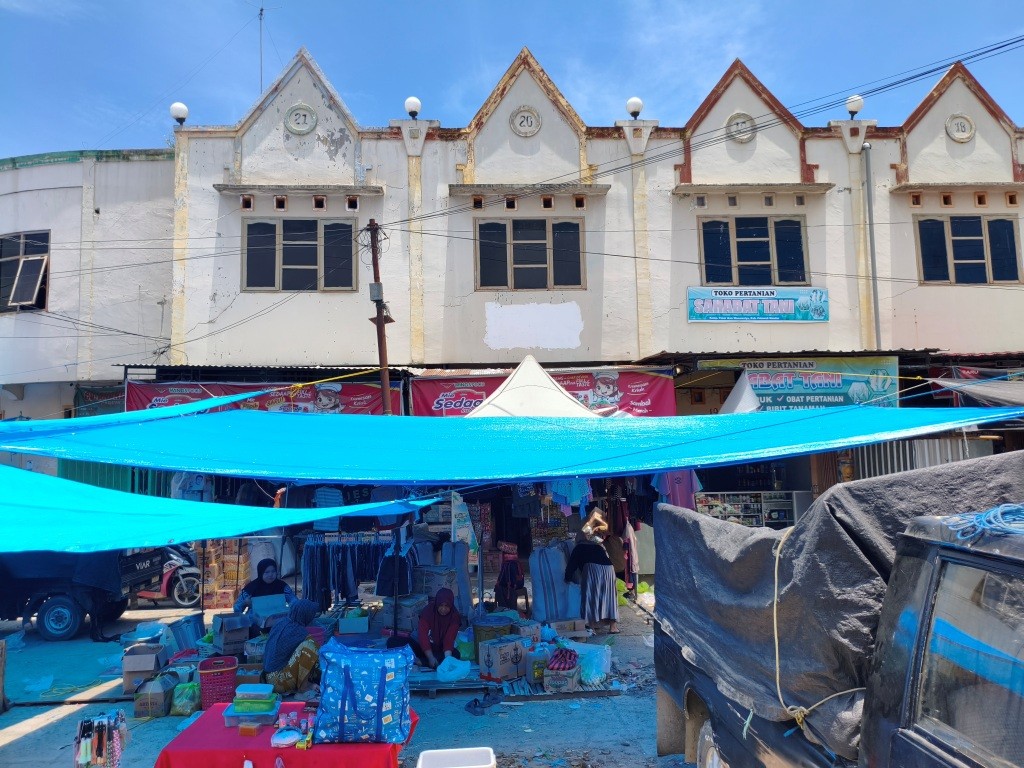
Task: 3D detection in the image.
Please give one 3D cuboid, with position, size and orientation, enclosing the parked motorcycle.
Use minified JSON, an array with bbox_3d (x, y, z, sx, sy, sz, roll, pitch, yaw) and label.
[{"bbox_3d":[-5.441,2.808,11.417,1.870,1.100,0.680,-1,-6,-3],"label":"parked motorcycle"}]

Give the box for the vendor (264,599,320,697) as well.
[{"bbox_3d":[-2.143,2.552,7.440,0.520,0.860,0.430,3,-7,-40],"label":"vendor"}]

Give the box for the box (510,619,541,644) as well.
[{"bbox_3d":[0.152,2.727,8.380,0.300,0.250,0.240,2,-7,-33],"label":"box"}]

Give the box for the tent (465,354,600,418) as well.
[{"bbox_3d":[0.275,1.371,9.943,2.900,3.509,2.900,-1,-6,-3],"label":"tent"}]

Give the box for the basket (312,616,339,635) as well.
[{"bbox_3d":[-2.136,2.755,8.533,0.330,0.180,0.400,-1,-5,-4],"label":"basket"}]

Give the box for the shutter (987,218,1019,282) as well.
[{"bbox_3d":[9.006,-2.455,14.088,0.500,1.120,0.060,-1,-6,-3],"label":"shutter"}]

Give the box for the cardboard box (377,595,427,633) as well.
[{"bbox_3d":[-1.406,3.107,10.362,0.430,0.330,0.410,-4,-5,30],"label":"cardboard box"}]

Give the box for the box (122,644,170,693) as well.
[{"bbox_3d":[-3.584,2.803,7.610,0.360,0.390,0.360,-1,-6,-3],"label":"box"}]

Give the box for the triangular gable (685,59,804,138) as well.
[{"bbox_3d":[4.279,-5.239,14.204,2.150,1.460,0.250,-1,-6,-3],"label":"triangular gable"}]

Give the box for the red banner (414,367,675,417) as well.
[{"bbox_3d":[0.471,0.308,11.216,3.880,0.920,0.050,-1,-5,-3],"label":"red banner"}]

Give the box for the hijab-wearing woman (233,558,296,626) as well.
[{"bbox_3d":[-2.829,2.586,8.822,0.640,1.150,0.620,0,-5,-16],"label":"hijab-wearing woman"}]

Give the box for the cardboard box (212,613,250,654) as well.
[{"bbox_3d":[-3.094,2.738,8.529,0.290,0.390,0.350,2,-6,-32],"label":"cardboard box"}]

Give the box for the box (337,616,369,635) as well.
[{"bbox_3d":[-1.774,2.725,8.739,0.320,0.180,0.280,-1,-6,-3],"label":"box"}]

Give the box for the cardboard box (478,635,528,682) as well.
[{"bbox_3d":[-0.083,2.708,7.585,0.345,0.320,0.330,3,-7,-41],"label":"cardboard box"}]

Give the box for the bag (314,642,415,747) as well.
[{"bbox_3d":[-0.890,1.824,4.638,0.560,0.560,0.280,-1,-5,-1],"label":"bag"}]

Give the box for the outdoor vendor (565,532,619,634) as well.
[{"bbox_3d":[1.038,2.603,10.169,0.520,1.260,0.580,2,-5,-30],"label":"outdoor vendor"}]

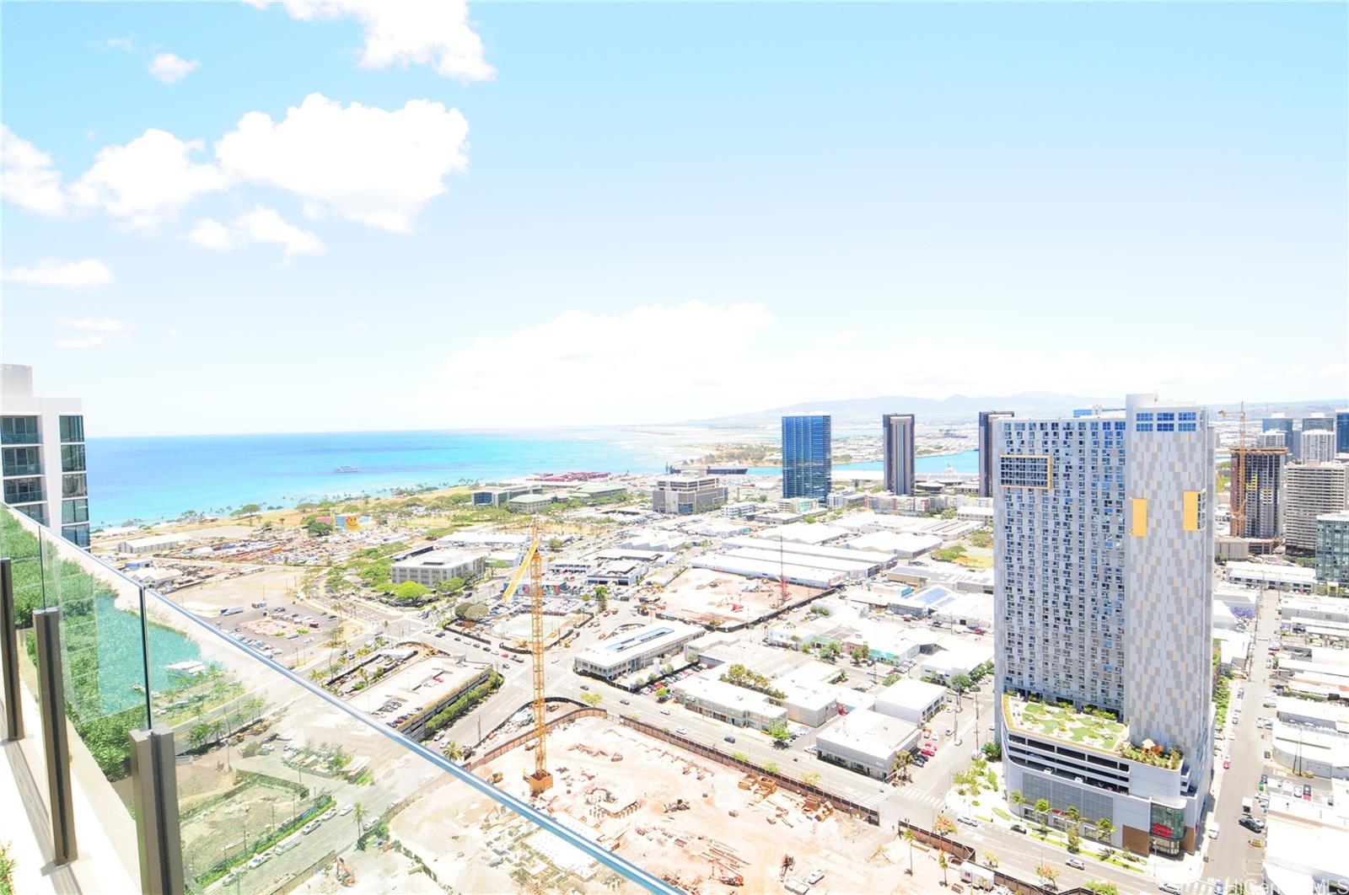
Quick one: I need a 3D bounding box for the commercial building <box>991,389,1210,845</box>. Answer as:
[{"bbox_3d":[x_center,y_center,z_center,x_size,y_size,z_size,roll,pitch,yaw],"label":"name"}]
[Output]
[{"bbox_3d":[135.596,47.453,219.029,58.000,127.500,65.000,1,3,41],"label":"commercial building"}]

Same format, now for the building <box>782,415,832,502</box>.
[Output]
[{"bbox_3d":[189.060,17.916,964.779,63.926,125.000,22.297,0,3,37],"label":"building"}]

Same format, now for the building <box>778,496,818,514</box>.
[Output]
[{"bbox_3d":[161.711,74.828,877.370,29.005,19.495,50.783,1,3,42],"label":"building"}]

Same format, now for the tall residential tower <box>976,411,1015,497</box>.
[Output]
[{"bbox_3d":[446.139,12.629,933.080,34.500,126.000,34.500,-1,2,4],"label":"tall residential tower"}]

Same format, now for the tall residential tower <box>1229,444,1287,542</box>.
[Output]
[{"bbox_3d":[500.530,42.160,579.000,28.760,87.110,22.320,-1,2,13],"label":"tall residential tower"}]

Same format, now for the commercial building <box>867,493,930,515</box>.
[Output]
[{"bbox_3d":[275.050,70.830,825.160,71.000,20.000,22.000,1,3,41],"label":"commercial building"}]

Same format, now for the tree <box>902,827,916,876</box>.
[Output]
[{"bbox_3d":[62.978,107.928,179.679,3.200,13.200,3.200,-1,2,0],"label":"tree"}]

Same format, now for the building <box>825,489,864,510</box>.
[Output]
[{"bbox_3d":[233.370,70.130,911.780,28.000,16.500,60.000,1,3,41],"label":"building"}]

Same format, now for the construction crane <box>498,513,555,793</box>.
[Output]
[{"bbox_3d":[-41.020,66.660,191.580,6.500,88.000,79.000,-1,2,-7],"label":"construction crane"}]

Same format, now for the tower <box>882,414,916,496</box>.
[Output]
[{"bbox_3d":[333.956,13.131,999.624,34.500,125.000,34.500,-1,2,3],"label":"tower"}]

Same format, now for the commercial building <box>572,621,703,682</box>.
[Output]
[{"bbox_3d":[-18.411,105.871,355.768,27.791,7.200,69.098,1,3,41],"label":"commercial building"}]

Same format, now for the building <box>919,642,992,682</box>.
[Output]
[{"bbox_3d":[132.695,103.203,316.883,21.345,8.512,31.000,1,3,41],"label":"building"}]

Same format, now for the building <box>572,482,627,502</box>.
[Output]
[{"bbox_3d":[-118.137,72.864,1099.300,35.749,19.000,95.692,0,3,33],"label":"building"}]

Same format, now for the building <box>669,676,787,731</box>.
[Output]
[{"bbox_3d":[22.880,103.250,272.070,47.500,6.400,15.000,1,3,41],"label":"building"}]

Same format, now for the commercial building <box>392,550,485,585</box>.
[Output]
[{"bbox_3d":[-187.692,98.111,543.528,50.778,15.796,54.898,-1,2,15],"label":"commercial building"}]

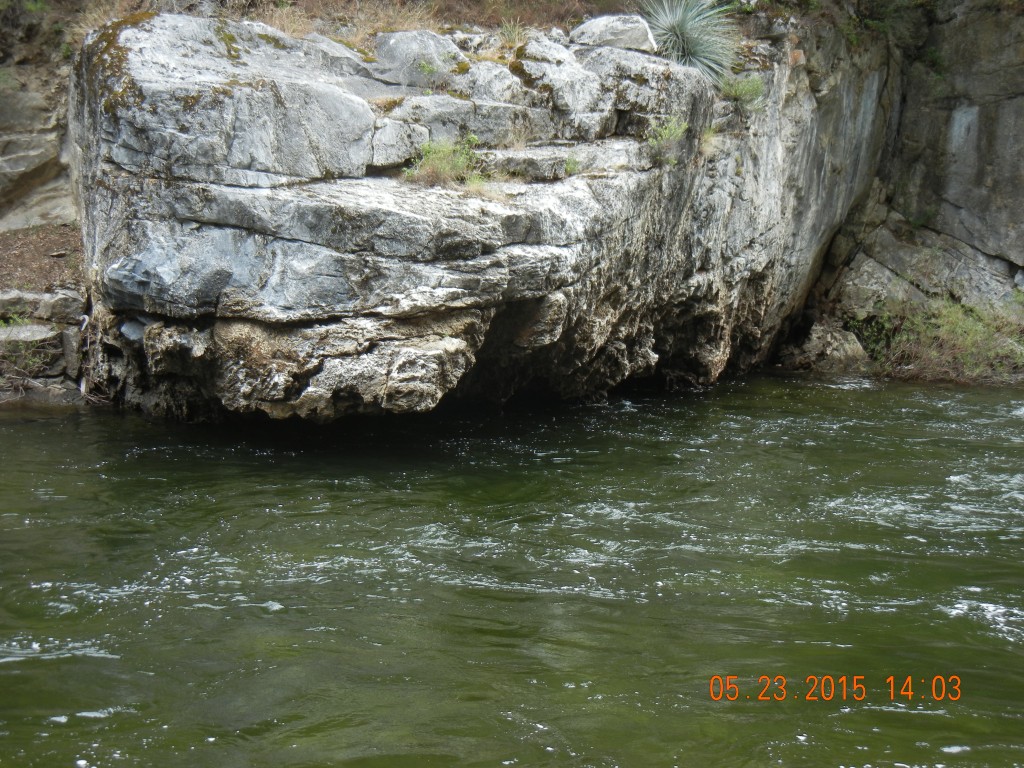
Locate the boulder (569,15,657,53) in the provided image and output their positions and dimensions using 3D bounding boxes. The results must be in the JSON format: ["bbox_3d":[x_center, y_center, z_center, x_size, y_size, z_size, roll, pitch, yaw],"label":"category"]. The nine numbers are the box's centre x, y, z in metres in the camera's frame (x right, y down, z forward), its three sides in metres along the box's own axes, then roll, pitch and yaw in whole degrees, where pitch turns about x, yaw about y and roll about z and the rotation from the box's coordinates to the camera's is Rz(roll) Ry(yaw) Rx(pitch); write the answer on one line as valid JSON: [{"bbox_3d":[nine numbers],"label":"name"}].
[{"bbox_3d":[1.071,-3.735,18.600,0.919,0.393,0.650,0,6,0],"label":"boulder"}]

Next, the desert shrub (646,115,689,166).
[{"bbox_3d":[1.568,-2.456,17.600,0.415,0.509,0.420,0,6,0],"label":"desert shrub"}]

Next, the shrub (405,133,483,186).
[{"bbox_3d":[-0.667,-2.187,17.000,0.745,0.510,0.550,0,6,0],"label":"shrub"}]

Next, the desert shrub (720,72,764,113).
[{"bbox_3d":[2.496,-3.157,18.900,0.467,0.420,0.450,0,6,0],"label":"desert shrub"}]

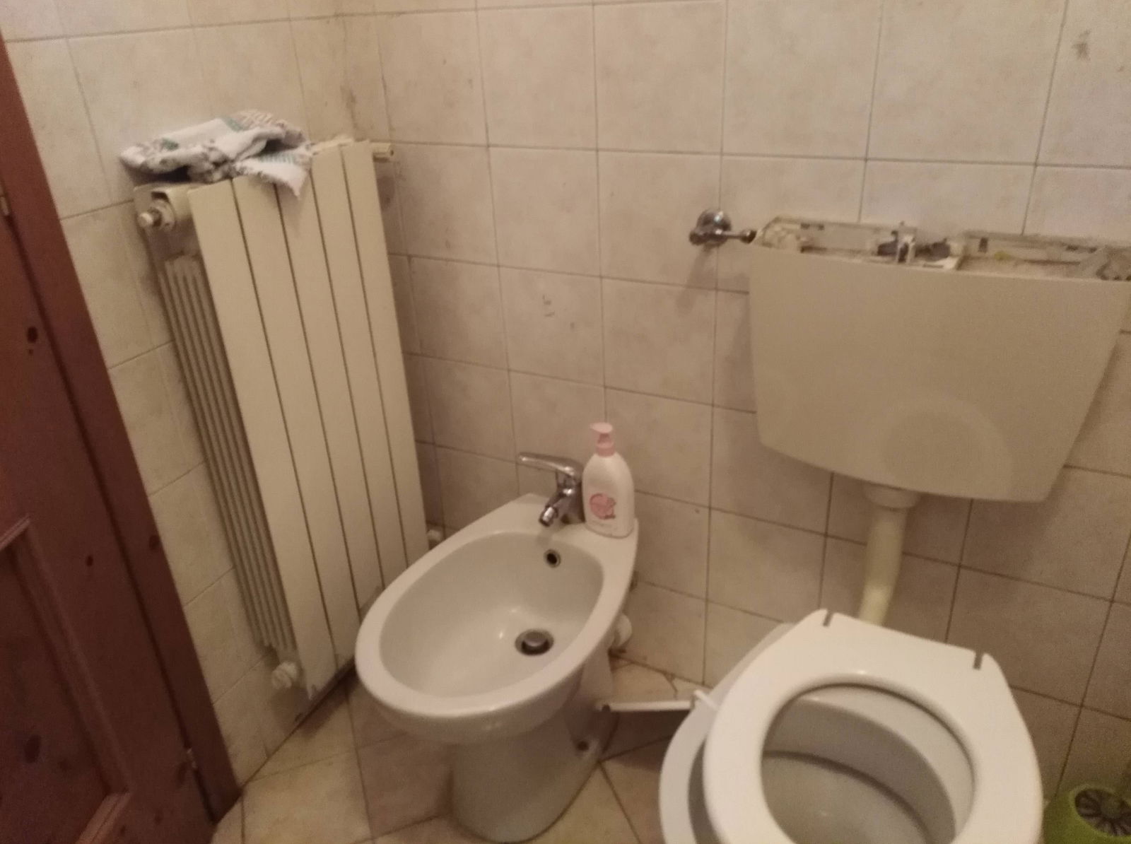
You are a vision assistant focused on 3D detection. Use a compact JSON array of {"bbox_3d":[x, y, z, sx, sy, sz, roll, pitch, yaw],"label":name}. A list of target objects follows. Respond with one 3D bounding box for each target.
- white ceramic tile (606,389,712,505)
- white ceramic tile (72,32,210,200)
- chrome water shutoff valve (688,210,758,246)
[{"bbox_3d":[0.165,0.044,1.493,0.200,0.200,0.010,11,30,27],"label":"white ceramic tile"},{"bbox_3d":[-0.561,-0.419,1.154,0.010,0.200,0.200,9,29,23],"label":"white ceramic tile"},{"bbox_3d":[0.228,-0.278,1.239,0.105,0.053,0.075,11,30,27],"label":"chrome water shutoff valve"}]

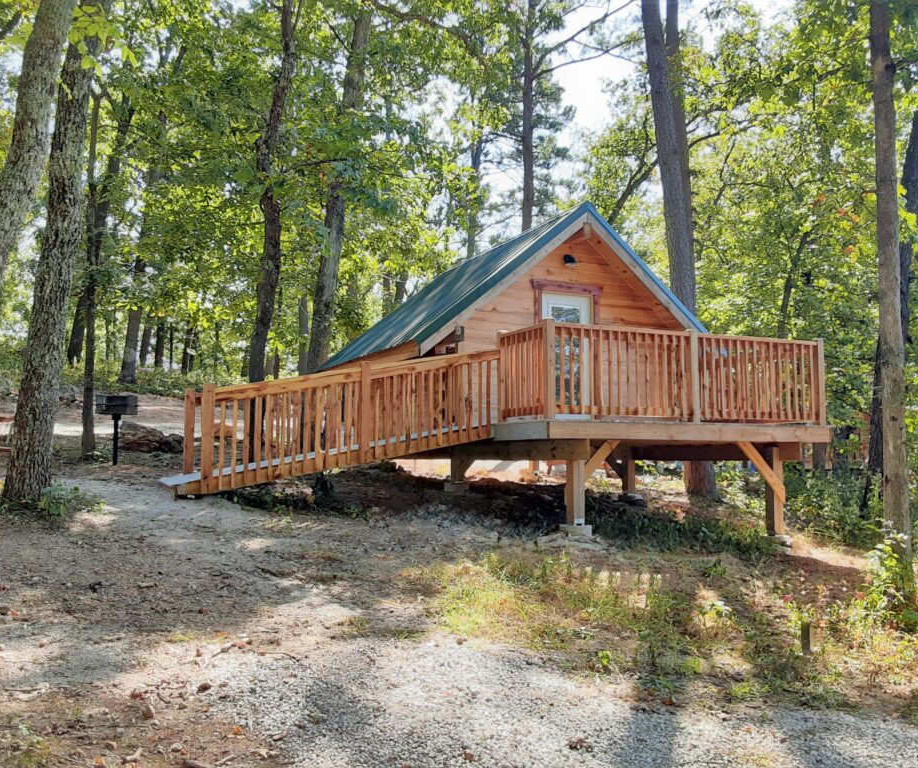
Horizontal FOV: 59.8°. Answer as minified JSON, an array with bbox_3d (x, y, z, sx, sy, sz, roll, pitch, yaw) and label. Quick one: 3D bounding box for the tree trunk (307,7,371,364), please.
[{"bbox_3d":[-2.470,-3.267,16.303,0.480,9.065,0.480,6,-4,0],"label":"tree trunk"}]

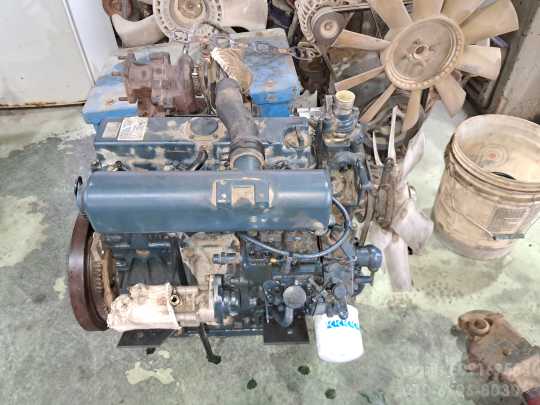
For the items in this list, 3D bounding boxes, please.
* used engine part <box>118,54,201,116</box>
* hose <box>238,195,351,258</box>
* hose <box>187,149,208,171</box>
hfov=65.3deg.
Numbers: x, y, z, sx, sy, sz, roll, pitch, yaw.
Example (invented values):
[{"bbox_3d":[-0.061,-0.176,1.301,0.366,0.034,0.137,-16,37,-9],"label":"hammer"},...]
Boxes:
[{"bbox_3d":[-0.211,-0.223,0.810,0.165,0.120,0.110,0,44,0],"label":"used engine part"},{"bbox_3d":[0.043,0.044,0.680,0.190,0.120,0.060,0,44,0],"label":"hose"},{"bbox_3d":[-0.120,-0.070,0.700,0.037,0.045,0.035,0,44,0],"label":"hose"}]

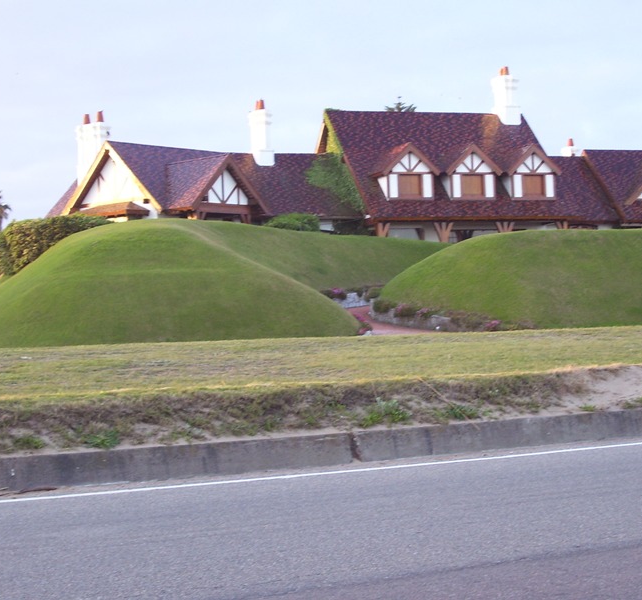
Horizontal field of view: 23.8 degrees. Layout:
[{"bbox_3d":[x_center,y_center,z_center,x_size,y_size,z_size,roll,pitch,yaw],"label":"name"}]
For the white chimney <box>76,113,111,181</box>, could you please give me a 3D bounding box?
[{"bbox_3d":[-9.586,-6.364,64.500,1.600,3.300,0.650,-1,1,40],"label":"white chimney"}]

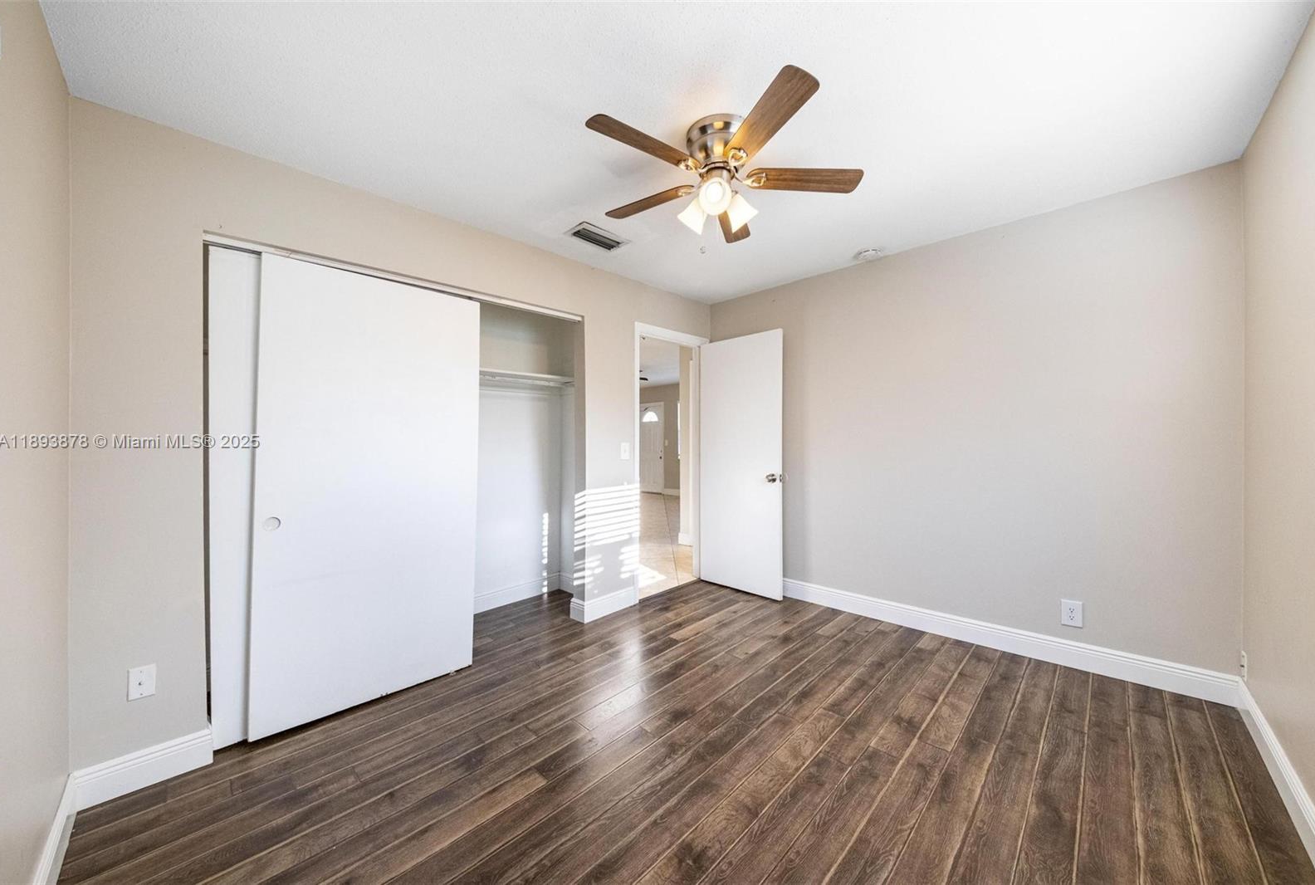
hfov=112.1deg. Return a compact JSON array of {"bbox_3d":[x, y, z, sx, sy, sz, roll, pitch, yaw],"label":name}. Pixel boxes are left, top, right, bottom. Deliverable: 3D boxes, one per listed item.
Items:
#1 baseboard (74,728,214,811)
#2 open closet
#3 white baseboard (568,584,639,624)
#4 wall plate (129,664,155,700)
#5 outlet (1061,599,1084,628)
[{"bbox_3d":[-1.854,1.184,1.615,0.020,0.127,0.327,-1,0,45],"label":"baseboard"},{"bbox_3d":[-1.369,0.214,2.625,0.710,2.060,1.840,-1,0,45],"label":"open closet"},{"bbox_3d":[-0.376,1.160,3.226,0.183,0.143,0.482,-1,0,45],"label":"white baseboard"},{"bbox_3d":[-1.873,0.874,1.609,0.009,0.112,0.067,-1,0,45],"label":"wall plate"},{"bbox_3d":[2.200,0.910,2.348,0.085,0.134,0.010,-1,0,45],"label":"outlet"}]

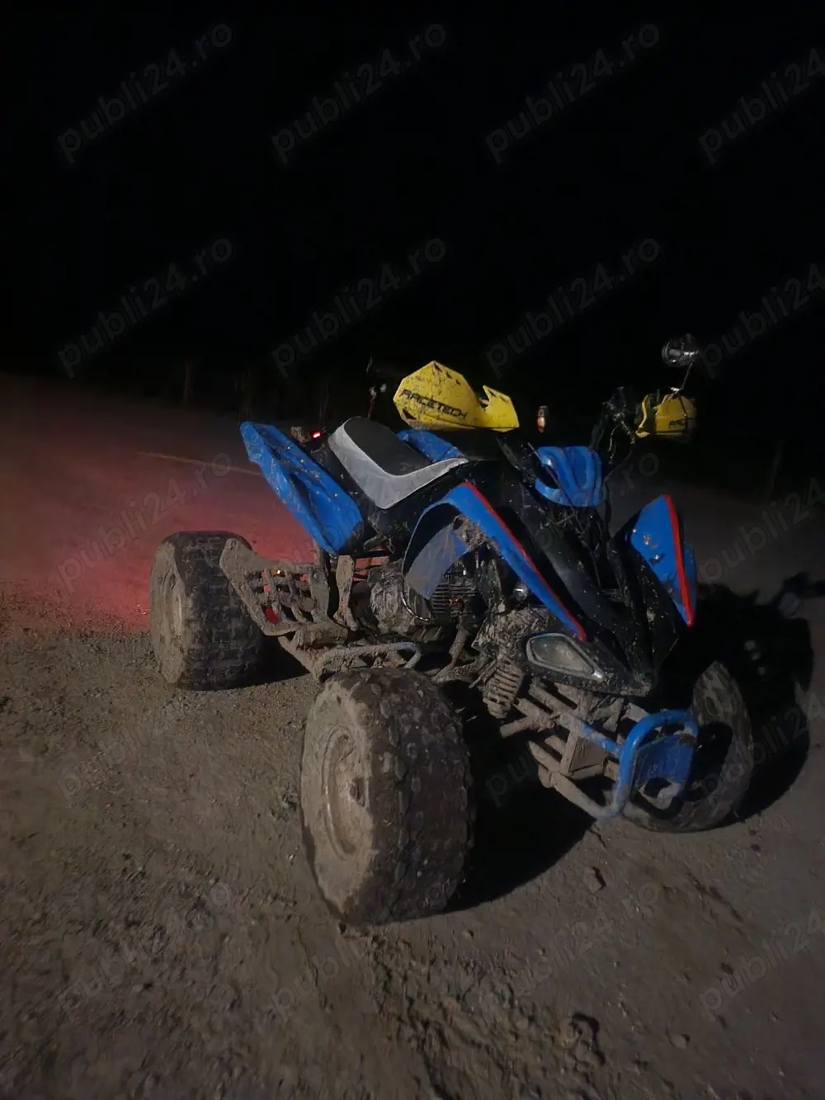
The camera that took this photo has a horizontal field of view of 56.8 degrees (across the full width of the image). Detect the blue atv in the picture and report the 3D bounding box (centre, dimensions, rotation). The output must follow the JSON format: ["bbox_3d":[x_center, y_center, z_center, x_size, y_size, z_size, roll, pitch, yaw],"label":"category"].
[{"bbox_3d":[0.049,-0.010,2.168,1.121,1.253,1.814,-1,14,-32],"label":"blue atv"}]

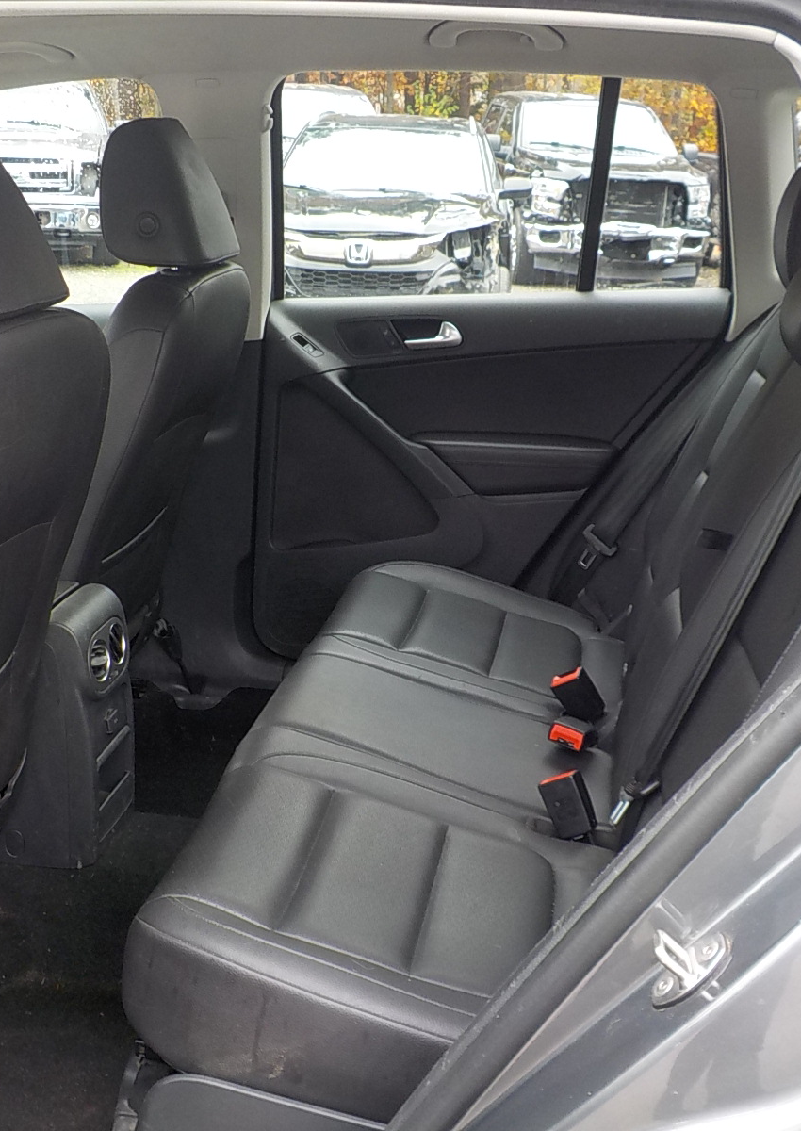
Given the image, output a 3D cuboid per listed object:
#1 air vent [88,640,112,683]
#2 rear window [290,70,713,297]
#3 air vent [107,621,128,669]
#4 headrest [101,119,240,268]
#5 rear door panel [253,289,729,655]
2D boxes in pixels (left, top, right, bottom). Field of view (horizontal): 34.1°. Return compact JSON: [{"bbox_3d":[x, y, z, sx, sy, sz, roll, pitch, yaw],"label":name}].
[{"bbox_3d":[-0.449,0.143,1.932,0.020,0.062,0.054,-15,14,14],"label":"air vent"},{"bbox_3d":[0.164,-0.669,2.323,0.780,0.398,0.030,3,33,9],"label":"rear window"},{"bbox_3d":[-0.437,0.121,1.984,0.020,0.062,0.054,-15,14,14],"label":"air vent"},{"bbox_3d":[-0.374,-0.601,2.098,0.150,0.225,0.275,3,18,9],"label":"headrest"},{"bbox_3d":[0.142,-0.141,2.511,0.890,0.750,0.130,3,18,9],"label":"rear door panel"}]

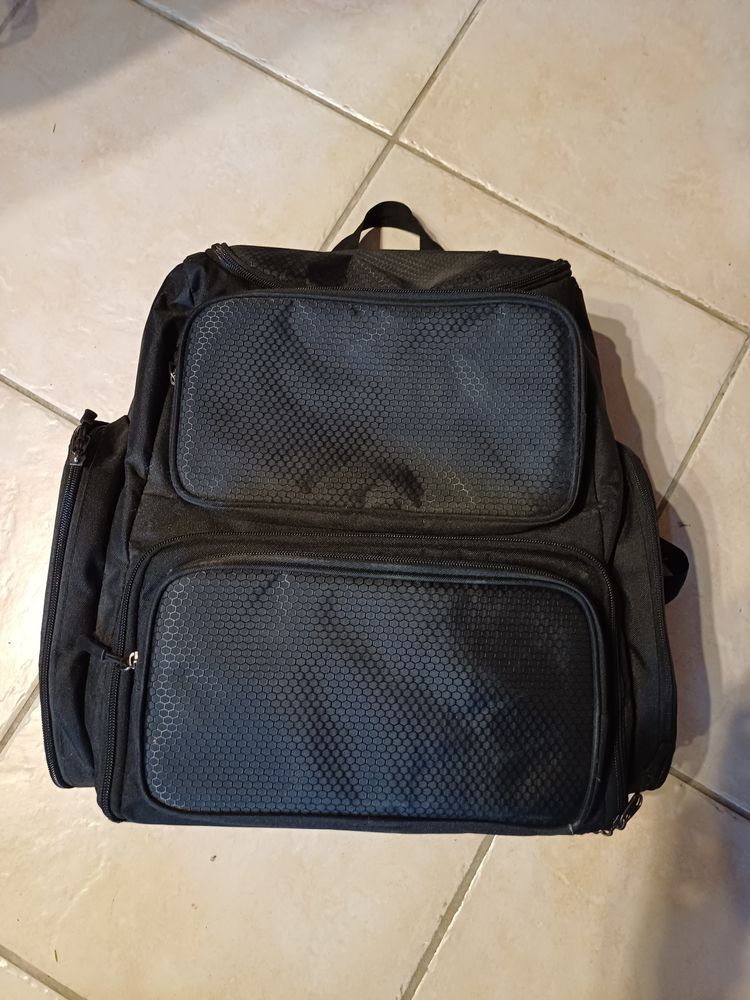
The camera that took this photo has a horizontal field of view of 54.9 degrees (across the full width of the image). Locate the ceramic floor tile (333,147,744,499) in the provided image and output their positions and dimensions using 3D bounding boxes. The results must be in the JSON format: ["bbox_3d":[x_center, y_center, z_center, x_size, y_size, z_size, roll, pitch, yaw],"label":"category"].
[{"bbox_3d":[0.075,-0.075,0.574,0.331,0.010,0.331,30,81,4],"label":"ceramic floor tile"}]

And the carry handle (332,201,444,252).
[{"bbox_3d":[0.011,-0.209,0.552,0.085,0.020,0.047,2,80,-1],"label":"carry handle"}]

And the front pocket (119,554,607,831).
[{"bbox_3d":[-0.006,0.101,0.392,0.252,0.038,0.139,2,81,-1],"label":"front pocket"}]

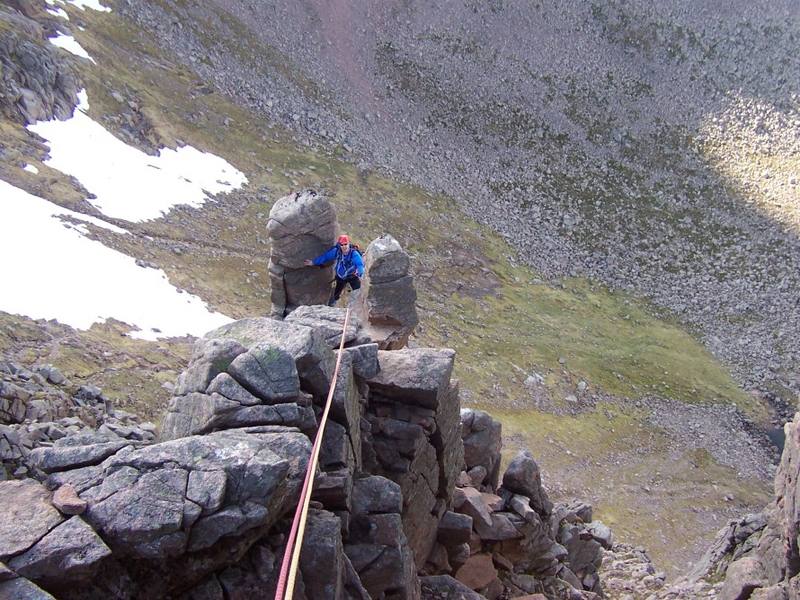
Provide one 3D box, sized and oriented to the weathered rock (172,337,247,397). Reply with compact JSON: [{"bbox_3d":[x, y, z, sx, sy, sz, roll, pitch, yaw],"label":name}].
[{"bbox_3d":[-2.254,0.803,9.700,0.780,0.520,0.600,0,25,0],"label":"weathered rock"}]

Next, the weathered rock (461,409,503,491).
[{"bbox_3d":[1.262,2.344,12.700,0.720,1.100,0.650,0,25,0],"label":"weathered rock"}]

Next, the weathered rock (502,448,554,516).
[{"bbox_3d":[1.938,2.759,12.200,0.700,0.800,0.600,6,26,14],"label":"weathered rock"}]

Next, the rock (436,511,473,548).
[{"bbox_3d":[0.777,3.244,11.500,0.500,0.320,0.450,4,25,9],"label":"rock"}]

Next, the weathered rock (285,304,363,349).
[{"bbox_3d":[-1.234,0.423,13.300,1.200,0.400,0.950,2,25,5],"label":"weathered rock"}]

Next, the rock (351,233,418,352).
[{"bbox_3d":[-0.241,-0.136,14.300,1.050,1.950,1.000,0,25,0],"label":"rock"}]

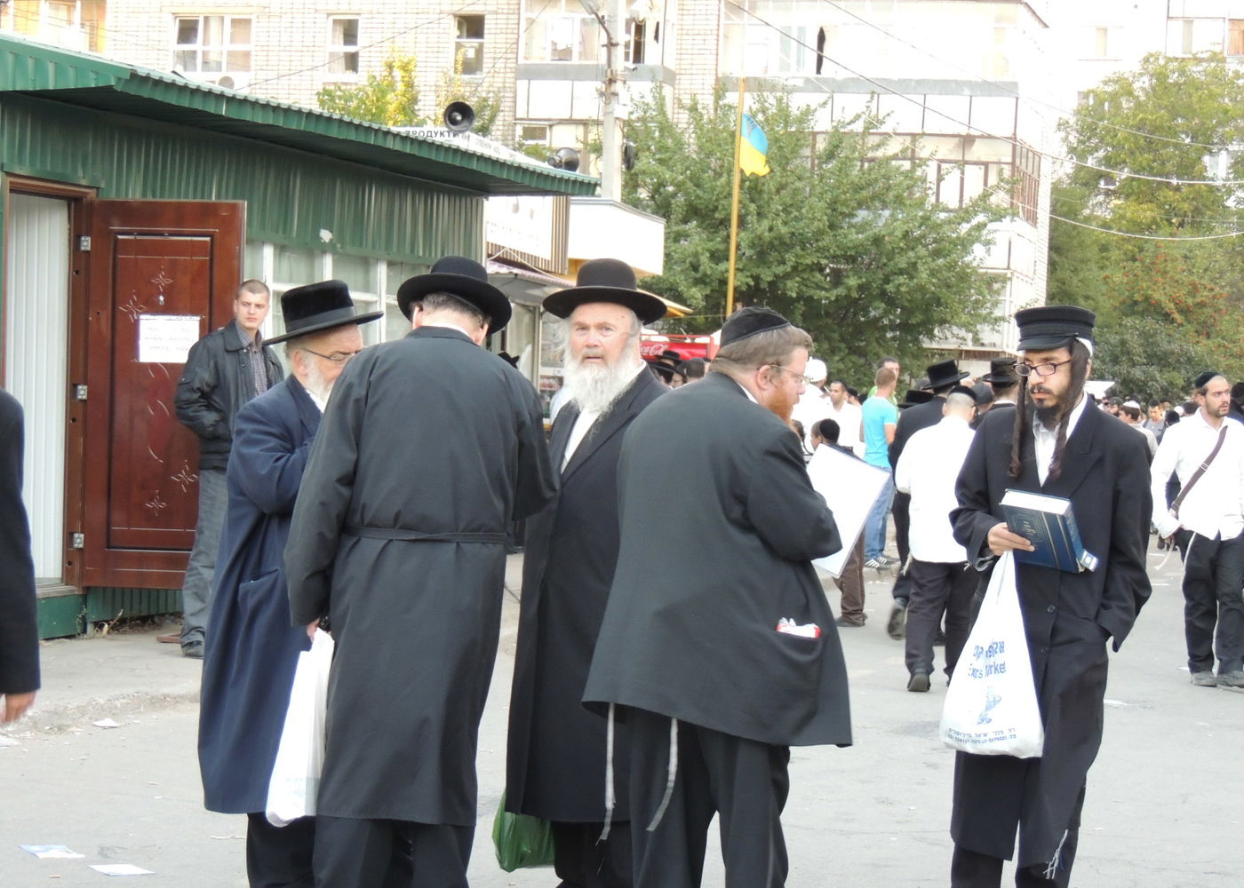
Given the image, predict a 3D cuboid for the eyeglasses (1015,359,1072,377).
[{"bbox_3d":[1.118,-0.207,8.473,0.140,0.040,0.140,2,10,39],"label":"eyeglasses"}]

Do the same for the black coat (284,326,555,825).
[{"bbox_3d":[-0.527,0.343,8.420,0.700,1.270,0.460,2,0,6],"label":"black coat"}]

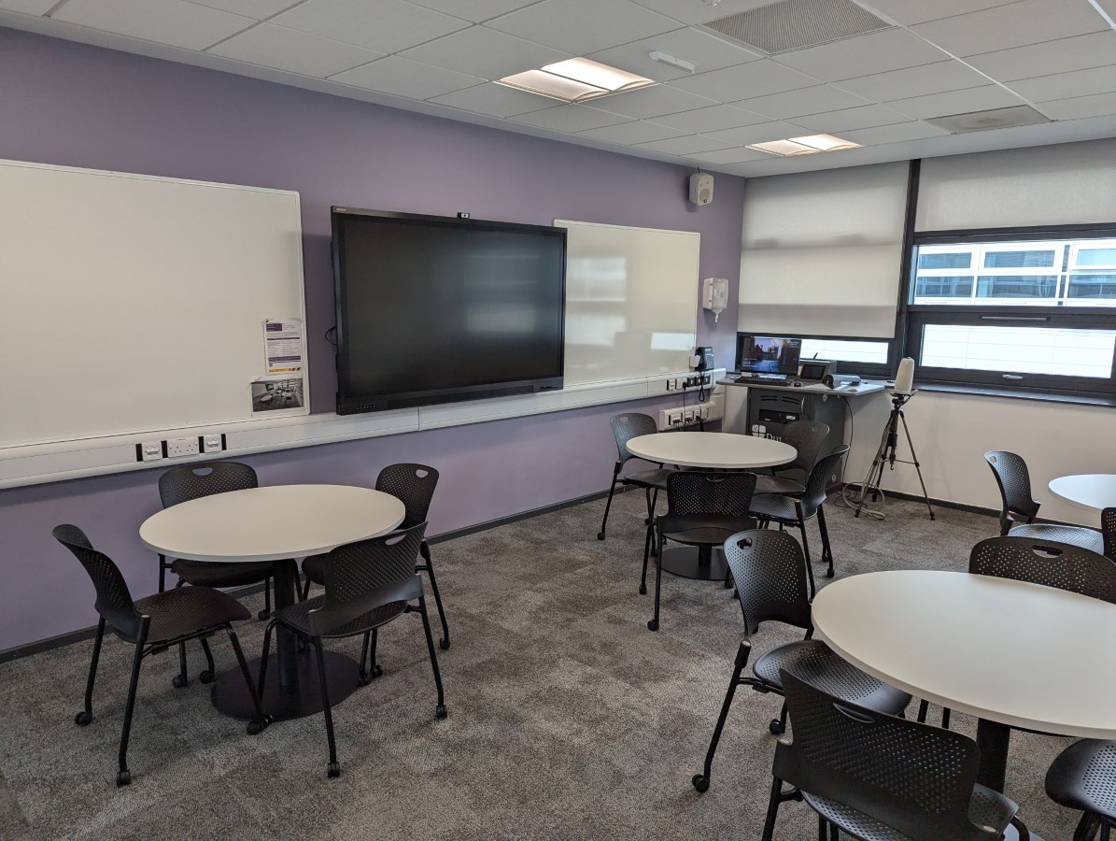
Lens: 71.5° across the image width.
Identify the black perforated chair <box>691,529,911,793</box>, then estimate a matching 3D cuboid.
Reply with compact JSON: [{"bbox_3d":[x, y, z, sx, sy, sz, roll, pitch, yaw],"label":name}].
[{"bbox_3d":[0.816,0.809,2.464,0.560,0.836,0.530,9,13,44],"label":"black perforated chair"}]

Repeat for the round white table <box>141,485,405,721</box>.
[{"bbox_3d":[-1.142,0.748,3.234,1.000,0.737,1.000,1,9,0],"label":"round white table"}]

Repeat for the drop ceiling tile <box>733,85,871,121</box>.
[{"bbox_3d":[1.355,-1.772,4.311,0.600,0.020,0.600,10,13,44],"label":"drop ceiling tile"}]

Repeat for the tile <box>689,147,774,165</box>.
[{"bbox_3d":[1.350,-2.056,6.013,0.600,0.020,0.600,9,13,44],"label":"tile"}]

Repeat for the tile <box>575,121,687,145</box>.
[{"bbox_3d":[0.518,-1.922,5.171,0.590,0.020,0.600,9,13,44],"label":"tile"}]

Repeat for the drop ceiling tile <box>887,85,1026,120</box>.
[{"bbox_3d":[2.203,-1.768,4.318,0.600,0.020,0.600,10,13,44],"label":"drop ceiling tile"}]

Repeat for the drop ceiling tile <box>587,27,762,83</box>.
[{"bbox_3d":[0.512,-1.636,3.468,0.600,0.020,0.600,10,13,44],"label":"drop ceiling tile"}]

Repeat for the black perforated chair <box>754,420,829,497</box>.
[{"bbox_3d":[1.401,0.437,4.975,0.590,0.826,0.530,-2,10,-16],"label":"black perforated chair"}]

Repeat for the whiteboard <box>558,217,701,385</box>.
[{"bbox_3d":[0.606,-0.925,6.187,0.022,1.195,1.790,9,13,44],"label":"whiteboard"}]

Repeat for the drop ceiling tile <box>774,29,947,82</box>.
[{"bbox_3d":[1.360,-1.632,3.474,0.600,0.020,0.600,10,13,44],"label":"drop ceiling tile"}]

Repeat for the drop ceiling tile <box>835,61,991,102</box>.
[{"bbox_3d":[1.798,-1.712,3.925,0.600,0.025,0.592,10,13,44],"label":"drop ceiling tile"}]

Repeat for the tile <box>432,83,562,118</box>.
[{"bbox_3d":[-0.336,-1.778,4.293,0.585,0.020,0.600,10,13,44],"label":"tile"}]

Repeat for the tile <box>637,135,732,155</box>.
[{"bbox_3d":[0.940,-1.996,5.604,0.571,0.025,0.592,10,13,44],"label":"tile"}]

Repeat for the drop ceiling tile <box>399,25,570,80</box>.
[{"bbox_3d":[-0.334,-1.663,3.511,0.600,0.025,0.592,10,13,44],"label":"drop ceiling tile"}]

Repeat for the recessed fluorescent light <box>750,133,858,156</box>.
[{"bbox_3d":[1.783,-2.012,5.601,0.600,0.080,0.600,9,13,44],"label":"recessed fluorescent light"}]

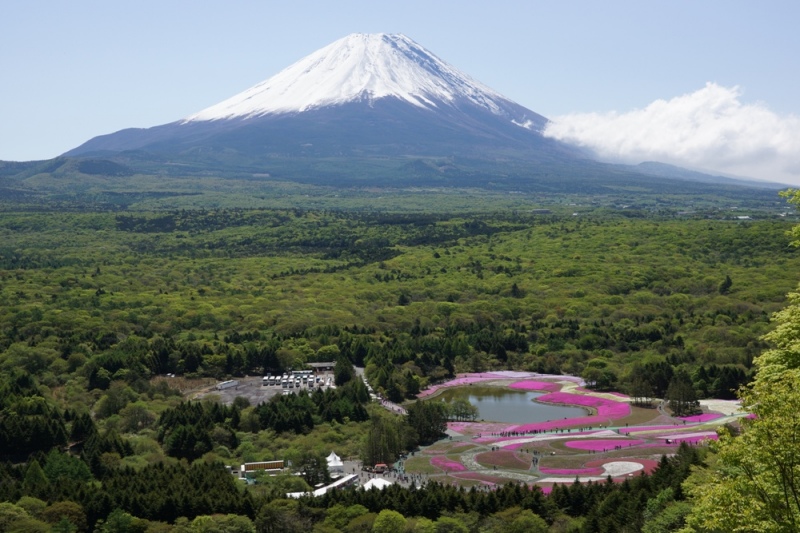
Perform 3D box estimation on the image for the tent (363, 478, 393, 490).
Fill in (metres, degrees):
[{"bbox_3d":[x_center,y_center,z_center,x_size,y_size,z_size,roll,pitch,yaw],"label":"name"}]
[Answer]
[{"bbox_3d":[-7.293,72.660,309.184,9.600,5.200,8.500,-1,4,-12],"label":"tent"}]

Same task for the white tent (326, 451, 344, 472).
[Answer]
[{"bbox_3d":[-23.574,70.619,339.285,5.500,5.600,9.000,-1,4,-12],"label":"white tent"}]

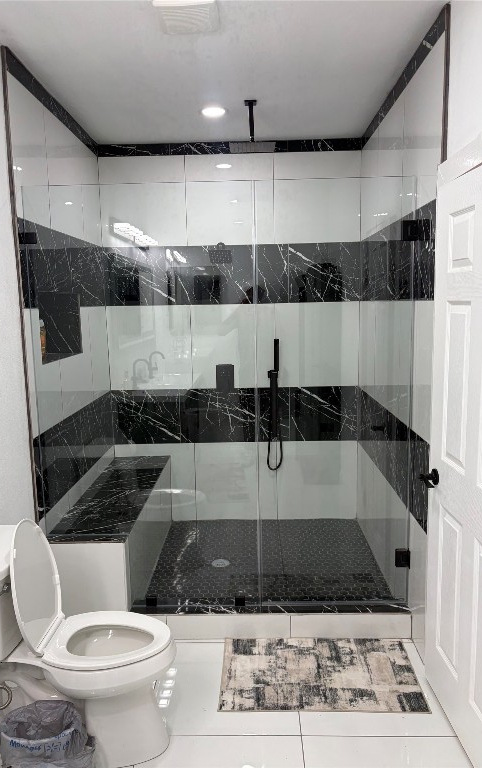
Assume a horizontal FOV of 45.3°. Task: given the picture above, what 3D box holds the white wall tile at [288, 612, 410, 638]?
[{"bbox_3d":[0.538,1.183,2.823,0.589,0.131,0.012,-1,8,1],"label":"white wall tile"}]

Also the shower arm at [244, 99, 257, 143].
[{"bbox_3d":[0.058,-1.446,3.196,0.064,0.221,0.065,-1,8,1],"label":"shower arm"}]

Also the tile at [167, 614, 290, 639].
[{"bbox_3d":[-0.059,1.187,2.820,0.601,0.125,0.014,-1,8,1],"label":"tile"}]

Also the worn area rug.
[{"bbox_3d":[0.342,1.274,2.558,0.853,0.010,0.503,-1,8,1],"label":"worn area rug"}]

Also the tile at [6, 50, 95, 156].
[{"bbox_3d":[-1.000,-1.499,3.223,0.012,0.085,1.484,-1,8,1],"label":"tile"}]

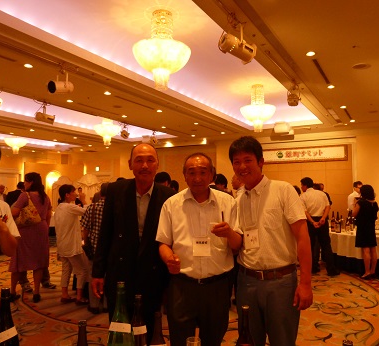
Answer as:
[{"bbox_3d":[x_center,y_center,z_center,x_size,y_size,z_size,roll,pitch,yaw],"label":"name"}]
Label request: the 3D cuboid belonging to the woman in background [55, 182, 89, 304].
[{"bbox_3d":[-1.517,0.904,4.300,0.460,1.530,0.440,3,-4,-30],"label":"woman in background"}]

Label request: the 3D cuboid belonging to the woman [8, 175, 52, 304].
[{"bbox_3d":[-2.138,0.852,4.458,0.480,1.680,0.400,3,-5,-45],"label":"woman"}]

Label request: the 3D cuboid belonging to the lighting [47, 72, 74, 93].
[{"bbox_3d":[-2.232,-1.561,5.777,0.250,0.320,0.400,-2,-4,34],"label":"lighting"}]

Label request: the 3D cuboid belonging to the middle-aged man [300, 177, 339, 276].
[{"bbox_3d":[2.299,0.929,5.856,0.520,1.690,0.420,0,-3,8],"label":"middle-aged man"}]

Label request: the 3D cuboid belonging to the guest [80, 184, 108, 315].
[{"bbox_3d":[-1.062,0.872,4.020,0.500,1.570,0.400,-1,-4,23],"label":"guest"}]

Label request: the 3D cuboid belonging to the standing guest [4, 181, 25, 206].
[{"bbox_3d":[-3.390,0.973,6.700,0.520,1.650,0.380,-1,-4,23],"label":"standing guest"}]

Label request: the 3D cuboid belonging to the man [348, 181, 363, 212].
[{"bbox_3d":[3.683,1.071,7.300,0.400,1.720,0.480,-1,-4,27],"label":"man"}]

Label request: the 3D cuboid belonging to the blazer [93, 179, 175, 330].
[{"bbox_3d":[-0.336,0.477,2.050,0.540,0.860,0.310,2,-4,-12],"label":"blazer"}]

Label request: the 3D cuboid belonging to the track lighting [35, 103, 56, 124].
[{"bbox_3d":[-3.162,-1.291,7.288,0.410,0.420,0.240,3,-4,-40],"label":"track lighting"}]

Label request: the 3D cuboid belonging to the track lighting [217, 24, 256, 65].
[{"bbox_3d":[0.538,-1.444,3.771,0.410,0.370,0.240,2,-4,-28],"label":"track lighting"}]

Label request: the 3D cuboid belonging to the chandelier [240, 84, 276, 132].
[{"bbox_3d":[1.656,-1.559,8.049,0.860,1.130,0.860,-2,-4,32],"label":"chandelier"}]

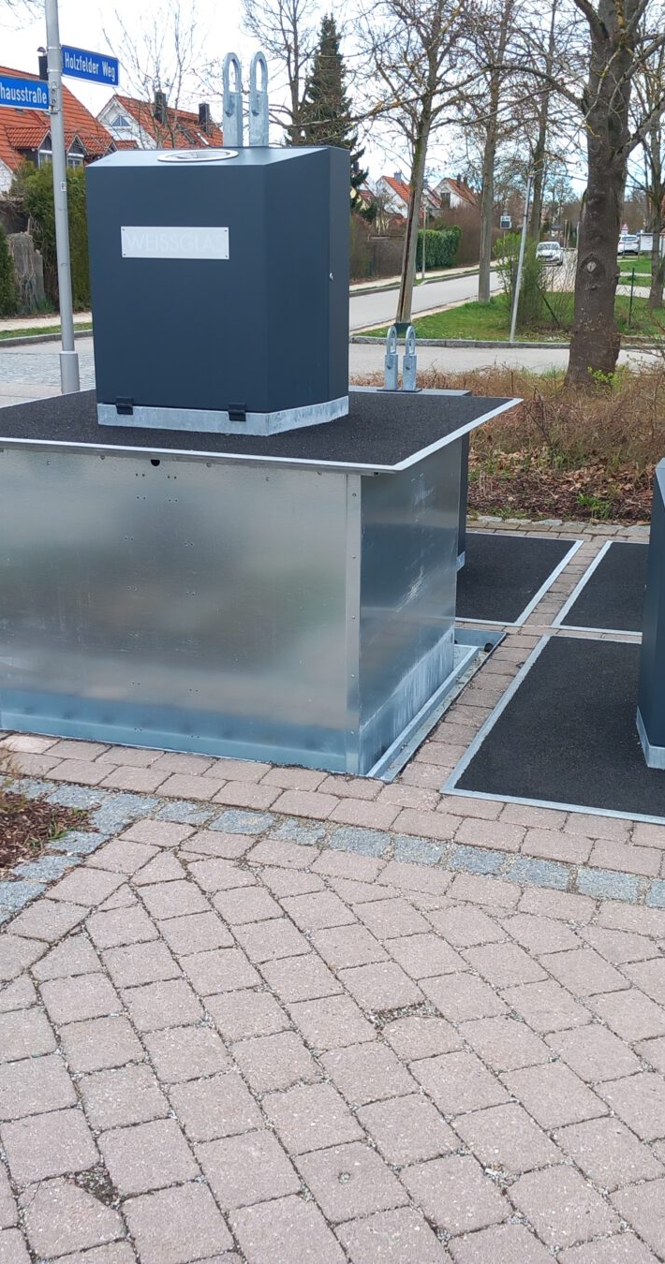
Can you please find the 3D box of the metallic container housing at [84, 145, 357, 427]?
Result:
[{"bbox_3d":[-0.401,-1.180,4.515,0.779,0.894,0.604,6,18,18],"label":"metallic container housing"}]

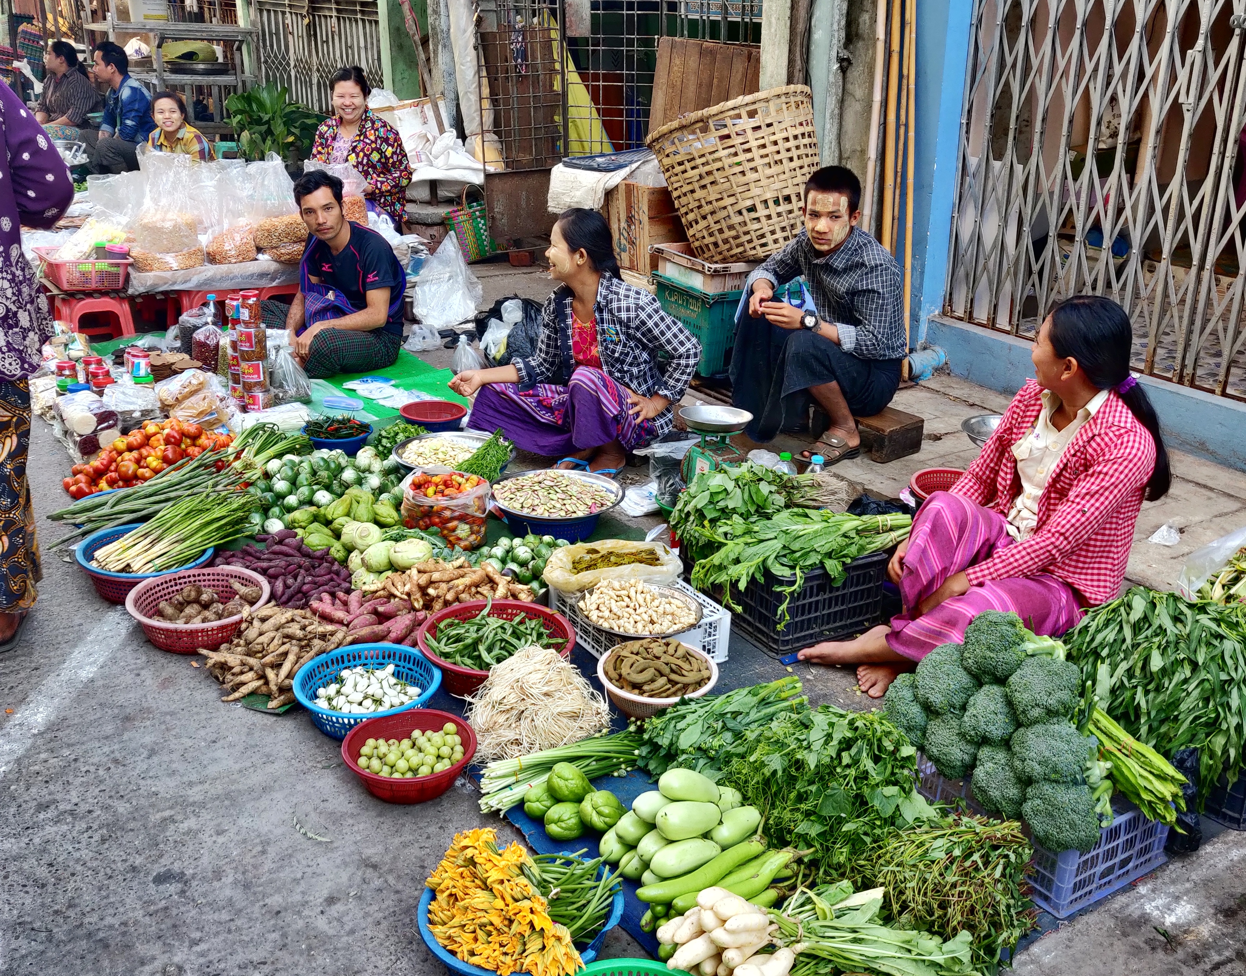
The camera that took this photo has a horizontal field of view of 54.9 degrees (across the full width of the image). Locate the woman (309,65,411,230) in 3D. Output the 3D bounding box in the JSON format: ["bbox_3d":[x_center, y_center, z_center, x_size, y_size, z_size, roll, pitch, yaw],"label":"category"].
[{"bbox_3d":[-1.149,-1.359,5.369,0.480,0.965,0.520,2,26,6],"label":"woman"}]

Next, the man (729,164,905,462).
[{"bbox_3d":[0.633,-0.551,3.670,0.620,0.844,0.500,-14,27,-29],"label":"man"}]

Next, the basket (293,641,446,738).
[{"bbox_3d":[-0.549,0.457,2.632,0.310,0.105,0.310,0,23,0],"label":"basket"}]

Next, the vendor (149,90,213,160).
[{"bbox_3d":[-2.473,-1.865,6.862,0.500,0.820,0.580,2,25,6],"label":"vendor"}]

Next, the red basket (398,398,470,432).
[{"bbox_3d":[-0.673,-0.251,4.228,0.235,0.065,0.235,0,23,0],"label":"red basket"}]

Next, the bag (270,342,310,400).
[{"bbox_3d":[-1.227,-0.447,4.360,0.155,0.195,0.130,-7,26,-14],"label":"bag"}]

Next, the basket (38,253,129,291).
[{"bbox_3d":[-2.411,-0.995,5.402,0.330,0.125,0.300,-14,28,-27],"label":"basket"}]

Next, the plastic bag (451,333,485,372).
[{"bbox_3d":[-0.643,-0.572,4.971,0.135,0.170,0.125,4,23,10],"label":"plastic bag"}]

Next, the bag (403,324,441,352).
[{"bbox_3d":[-0.884,-0.681,5.294,0.150,0.110,0.130,4,23,10],"label":"bag"}]

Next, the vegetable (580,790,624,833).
[{"bbox_3d":[-0.038,0.609,2.276,0.090,0.075,0.075,-15,29,-28],"label":"vegetable"}]

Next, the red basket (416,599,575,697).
[{"bbox_3d":[-0.282,0.388,2.699,0.350,0.115,0.350,0,26,0],"label":"red basket"}]

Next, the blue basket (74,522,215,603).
[{"bbox_3d":[-1.239,0.203,3.134,0.342,0.100,0.342,0,23,0],"label":"blue basket"}]

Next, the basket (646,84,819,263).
[{"bbox_3d":[0.452,-1.166,4.520,0.640,0.520,0.640,-19,4,8],"label":"basket"}]

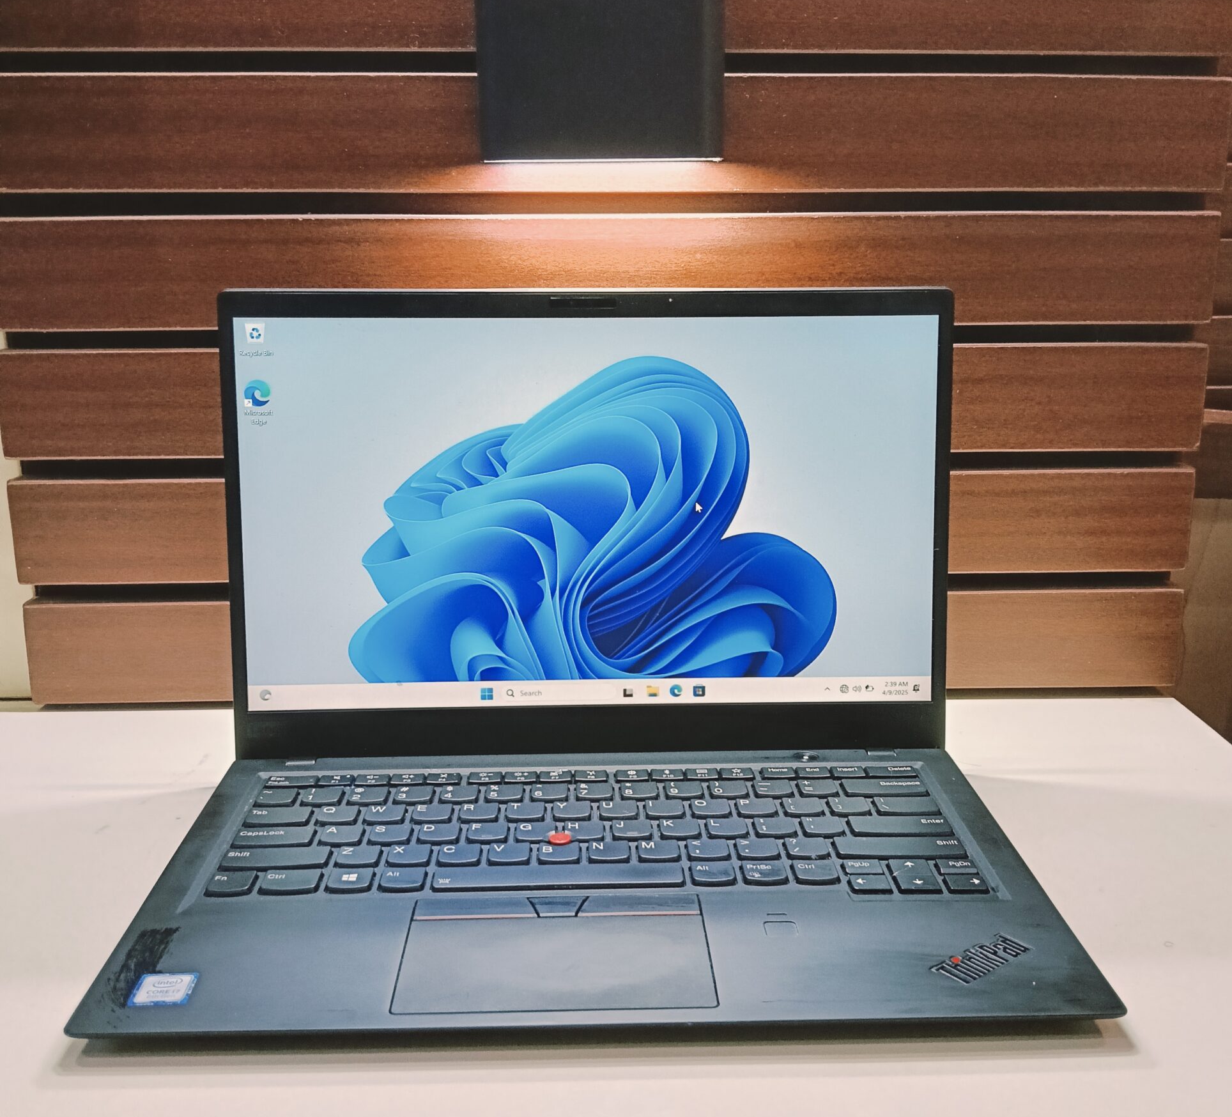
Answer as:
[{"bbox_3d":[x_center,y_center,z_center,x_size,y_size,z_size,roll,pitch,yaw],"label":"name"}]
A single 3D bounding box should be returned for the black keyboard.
[{"bbox_3d":[-0.008,0.108,0.510,0.284,0.006,0.107,-1,15,-1],"label":"black keyboard"}]

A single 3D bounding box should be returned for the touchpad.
[{"bbox_3d":[-0.019,0.131,0.425,0.101,0.003,0.067,-1,15,-1],"label":"touchpad"}]

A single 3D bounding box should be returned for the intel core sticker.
[{"bbox_3d":[-0.143,0.136,0.404,0.018,0.001,0.018,-1,15,-1],"label":"intel core sticker"}]

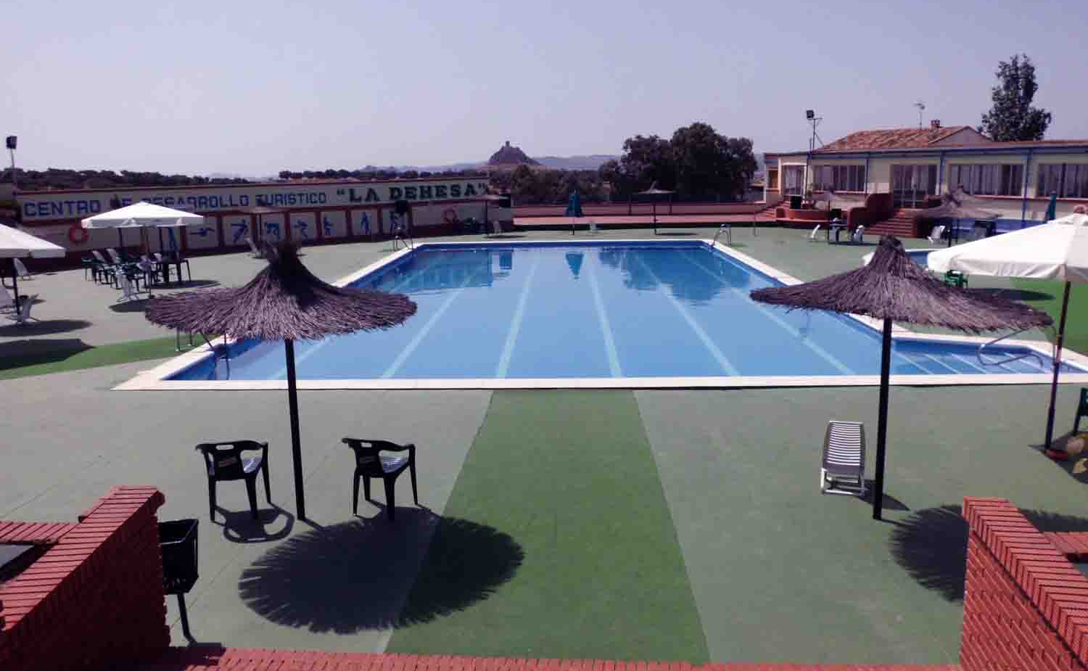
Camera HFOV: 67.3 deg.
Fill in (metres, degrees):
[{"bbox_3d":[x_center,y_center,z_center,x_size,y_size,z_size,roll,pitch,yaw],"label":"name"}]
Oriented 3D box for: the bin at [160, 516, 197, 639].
[{"bbox_3d":[-2.516,1.691,5.567,0.330,0.830,0.340,-2,11,-7],"label":"bin"}]

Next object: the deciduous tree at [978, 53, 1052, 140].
[{"bbox_3d":[31.942,-13.726,55.579,5.100,10.390,5.100,-1,11,2],"label":"deciduous tree"}]

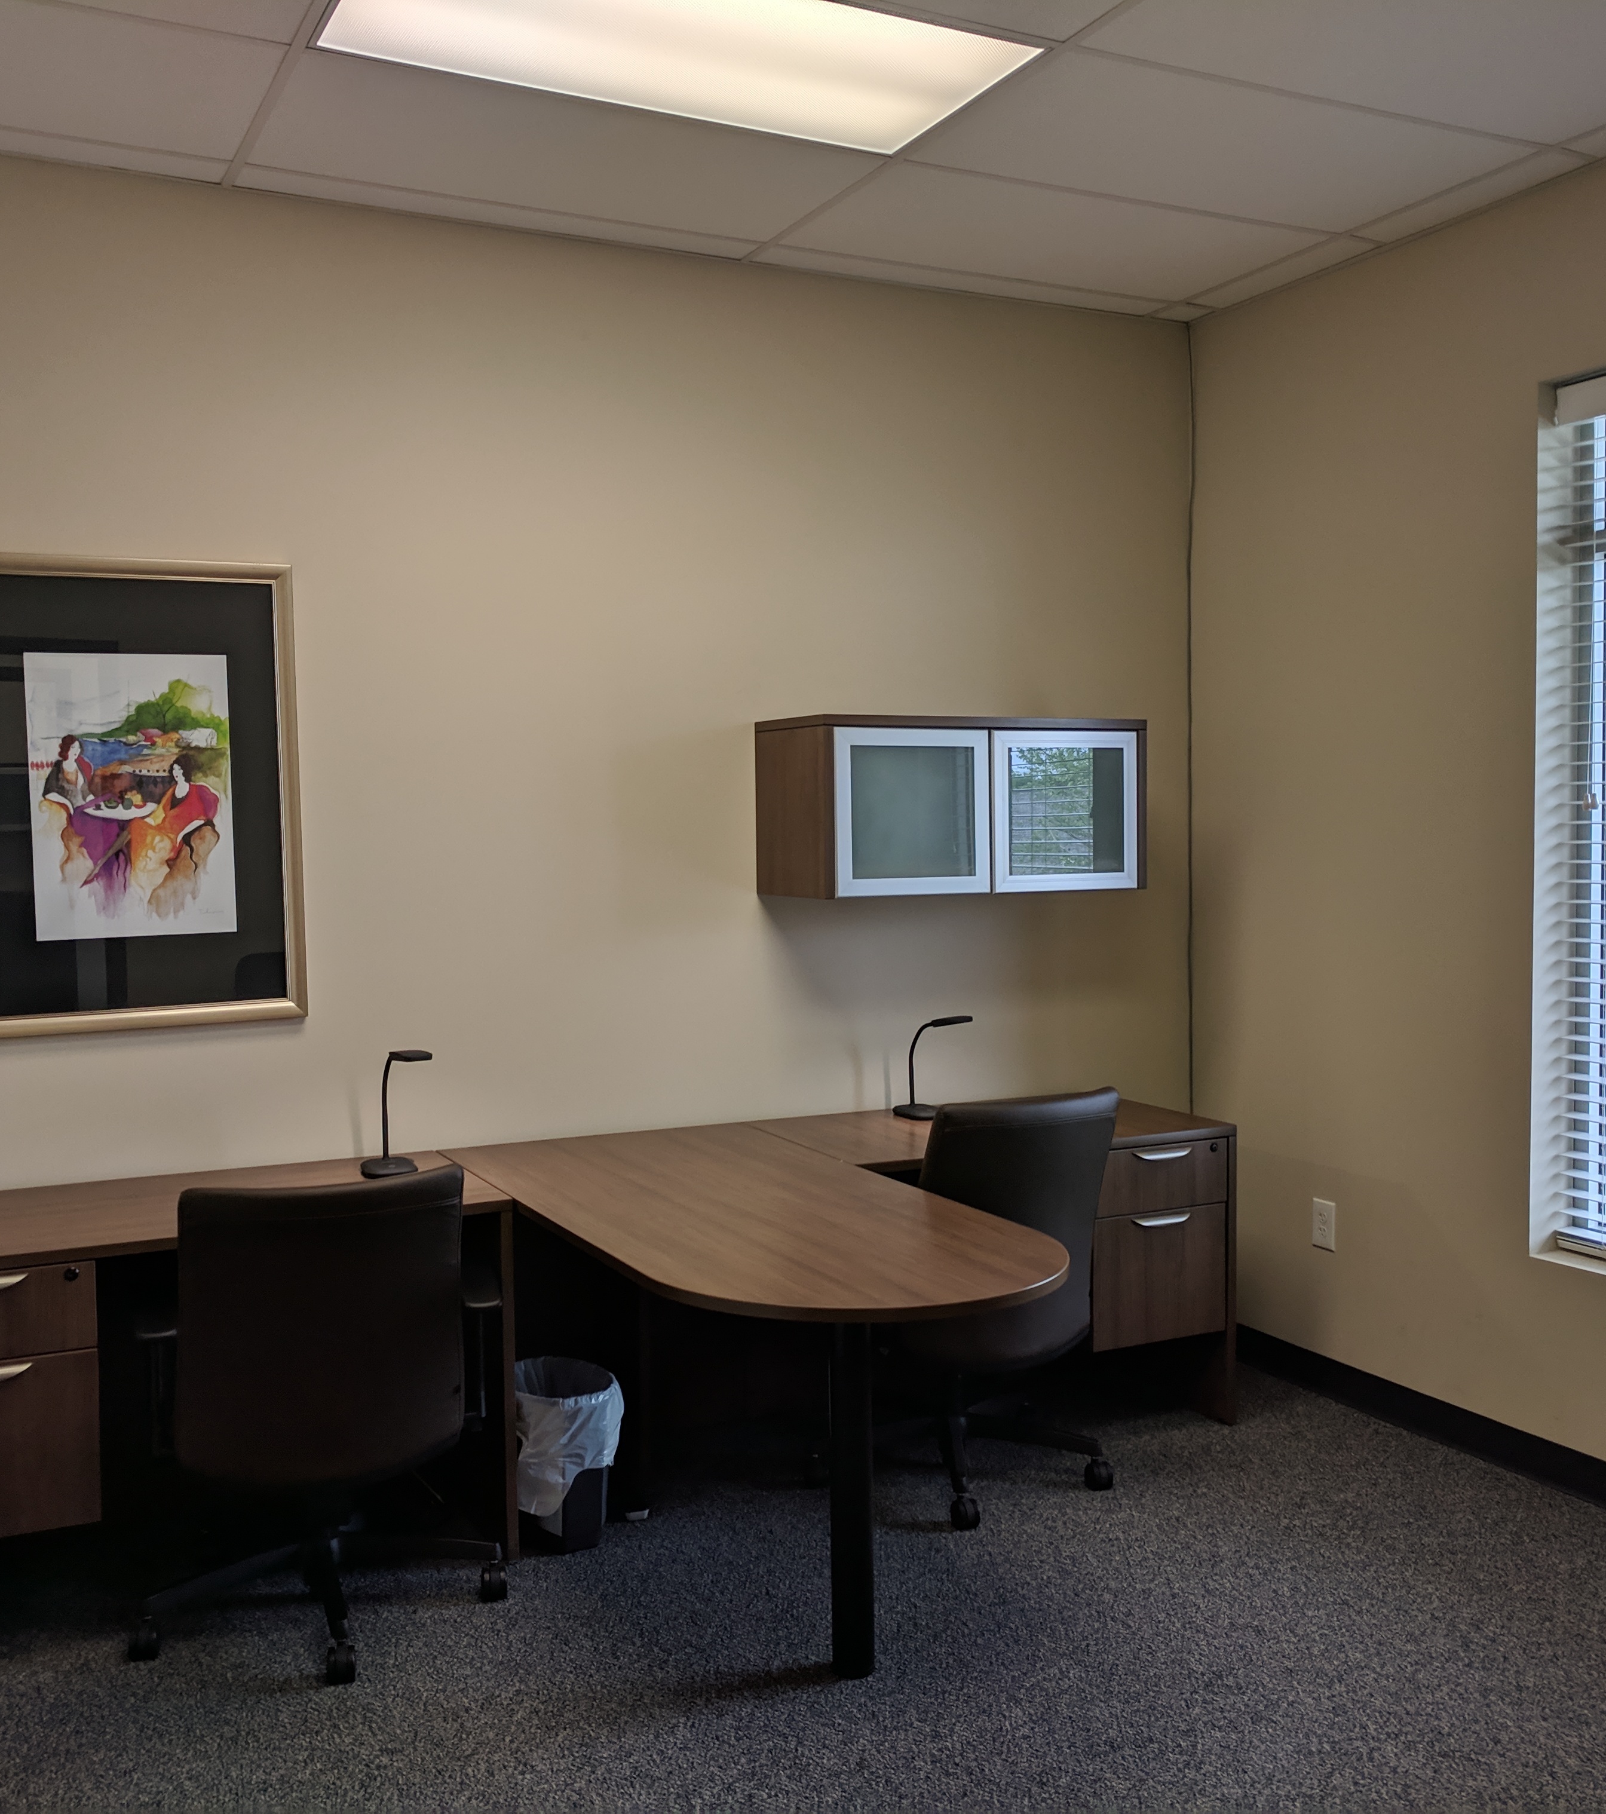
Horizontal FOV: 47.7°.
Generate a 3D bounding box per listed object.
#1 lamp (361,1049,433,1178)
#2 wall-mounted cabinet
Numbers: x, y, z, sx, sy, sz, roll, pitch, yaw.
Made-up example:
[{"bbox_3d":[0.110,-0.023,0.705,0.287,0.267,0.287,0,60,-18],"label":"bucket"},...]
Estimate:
[{"bbox_3d":[-0.869,0.438,3.872,0.153,0.257,0.139,1,3,25],"label":"lamp"},{"bbox_3d":[0.374,-0.246,4.499,0.909,0.421,0.361,-2,3,-27],"label":"wall-mounted cabinet"}]

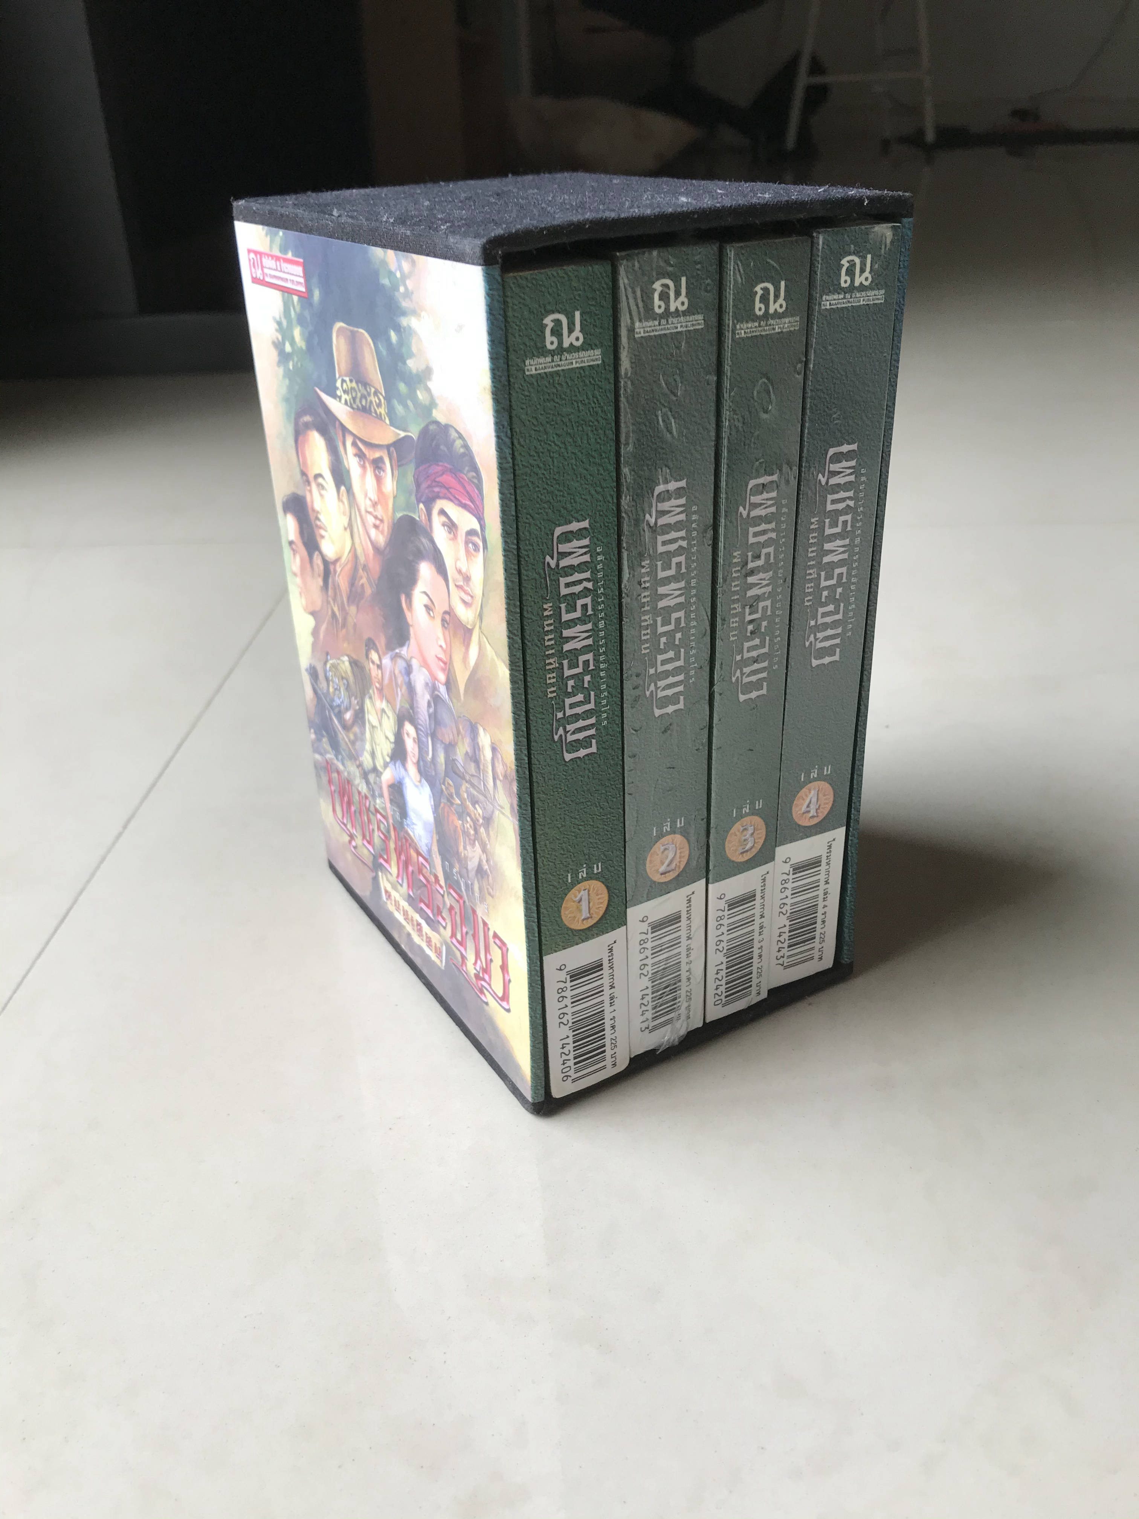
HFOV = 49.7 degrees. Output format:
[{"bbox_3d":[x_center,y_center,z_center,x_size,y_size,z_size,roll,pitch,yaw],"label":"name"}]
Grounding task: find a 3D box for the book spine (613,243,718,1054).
[{"bbox_3d":[0.017,-0.014,0.269,0.022,0.183,0.016,-18,31,-27],"label":"book spine"}]

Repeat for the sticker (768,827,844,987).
[{"bbox_3d":[0.060,0.038,0.314,0.022,0.043,0.002,-18,31,-27],"label":"sticker"}]

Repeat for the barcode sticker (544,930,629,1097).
[{"bbox_3d":[0.005,0.059,0.286,0.022,0.042,0.002,-18,31,-27],"label":"barcode sticker"}]

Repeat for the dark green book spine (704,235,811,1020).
[{"bbox_3d":[0.036,-0.019,0.279,0.021,0.182,0.016,-18,31,-27],"label":"dark green book spine"}]

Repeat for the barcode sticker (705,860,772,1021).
[{"bbox_3d":[0.042,0.046,0.305,0.020,0.042,0.002,-18,31,-27],"label":"barcode sticker"}]

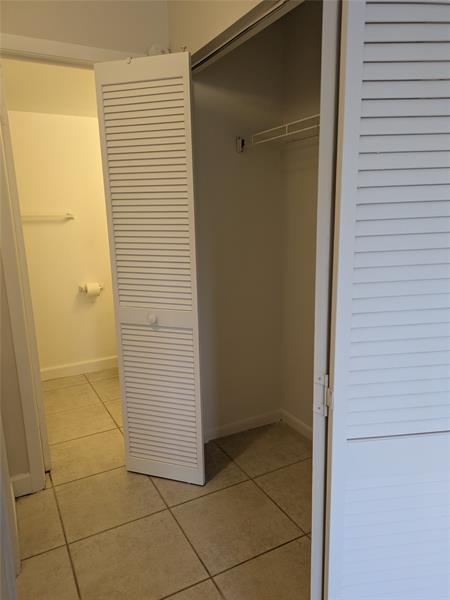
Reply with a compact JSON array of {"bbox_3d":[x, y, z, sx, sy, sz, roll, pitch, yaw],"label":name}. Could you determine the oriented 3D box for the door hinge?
[{"bbox_3d":[0.204,0.193,0.882,0.013,0.088,0.044,-9,14,-33],"label":"door hinge"}]

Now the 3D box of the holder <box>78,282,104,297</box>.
[{"bbox_3d":[-1.135,-0.094,3.675,0.195,0.105,0.107,-7,13,-27],"label":"holder"}]

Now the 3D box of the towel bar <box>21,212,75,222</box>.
[{"bbox_3d":[-1.470,-0.647,3.403,0.550,0.050,0.075,-7,13,-27],"label":"towel bar"}]

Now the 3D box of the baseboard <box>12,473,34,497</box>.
[{"bbox_3d":[-1.010,0.929,2.159,0.083,0.095,0.014,-7,13,-27],"label":"baseboard"}]

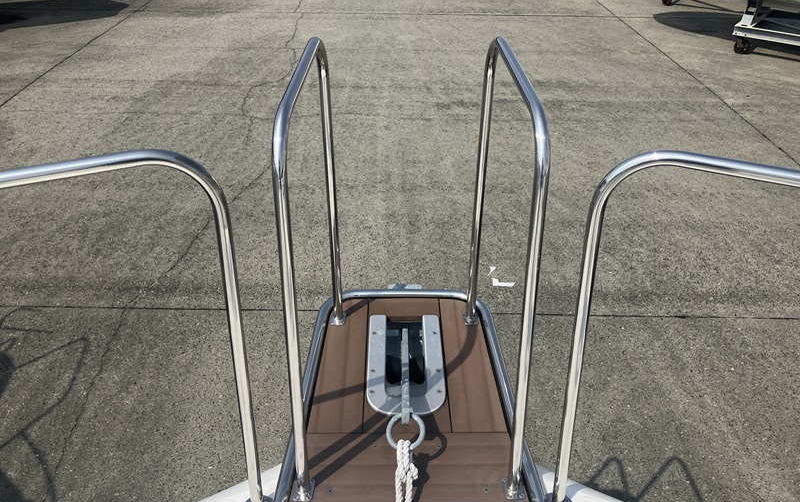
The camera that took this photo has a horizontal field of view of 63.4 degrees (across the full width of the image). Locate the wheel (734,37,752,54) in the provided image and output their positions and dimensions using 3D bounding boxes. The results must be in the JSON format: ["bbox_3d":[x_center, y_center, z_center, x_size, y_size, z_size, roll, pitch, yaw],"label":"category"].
[{"bbox_3d":[6.066,-3.618,11.450,0.270,0.270,0.080,24,39,31],"label":"wheel"}]

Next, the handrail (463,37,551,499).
[{"bbox_3d":[0.218,0.013,1.363,0.055,0.805,0.605,-2,34,-4],"label":"handrail"}]

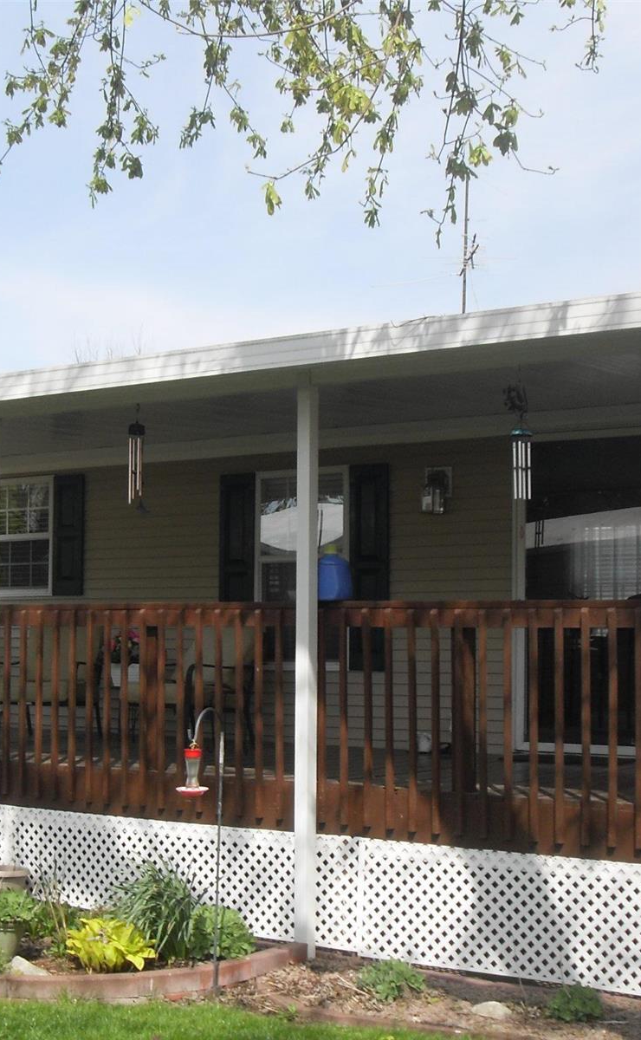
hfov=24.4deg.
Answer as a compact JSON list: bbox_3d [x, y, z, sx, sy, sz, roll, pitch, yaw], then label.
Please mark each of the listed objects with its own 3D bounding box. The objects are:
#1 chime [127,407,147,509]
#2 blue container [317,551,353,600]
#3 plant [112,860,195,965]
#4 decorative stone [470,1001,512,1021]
[{"bbox_3d":[-0.945,-0.319,7.628,0.096,0.535,0.096,0,-4,0],"label":"chime"},{"bbox_3d":[0.058,0.295,7.669,0.185,0.260,0.155,-3,-5,34],"label":"blue container"},{"bbox_3d":[-0.803,1.902,7.200,0.420,0.420,0.400,0,-4,0],"label":"plant"},{"bbox_3d":[0.739,2.128,6.420,0.185,0.090,0.130,-3,-5,34],"label":"decorative stone"}]

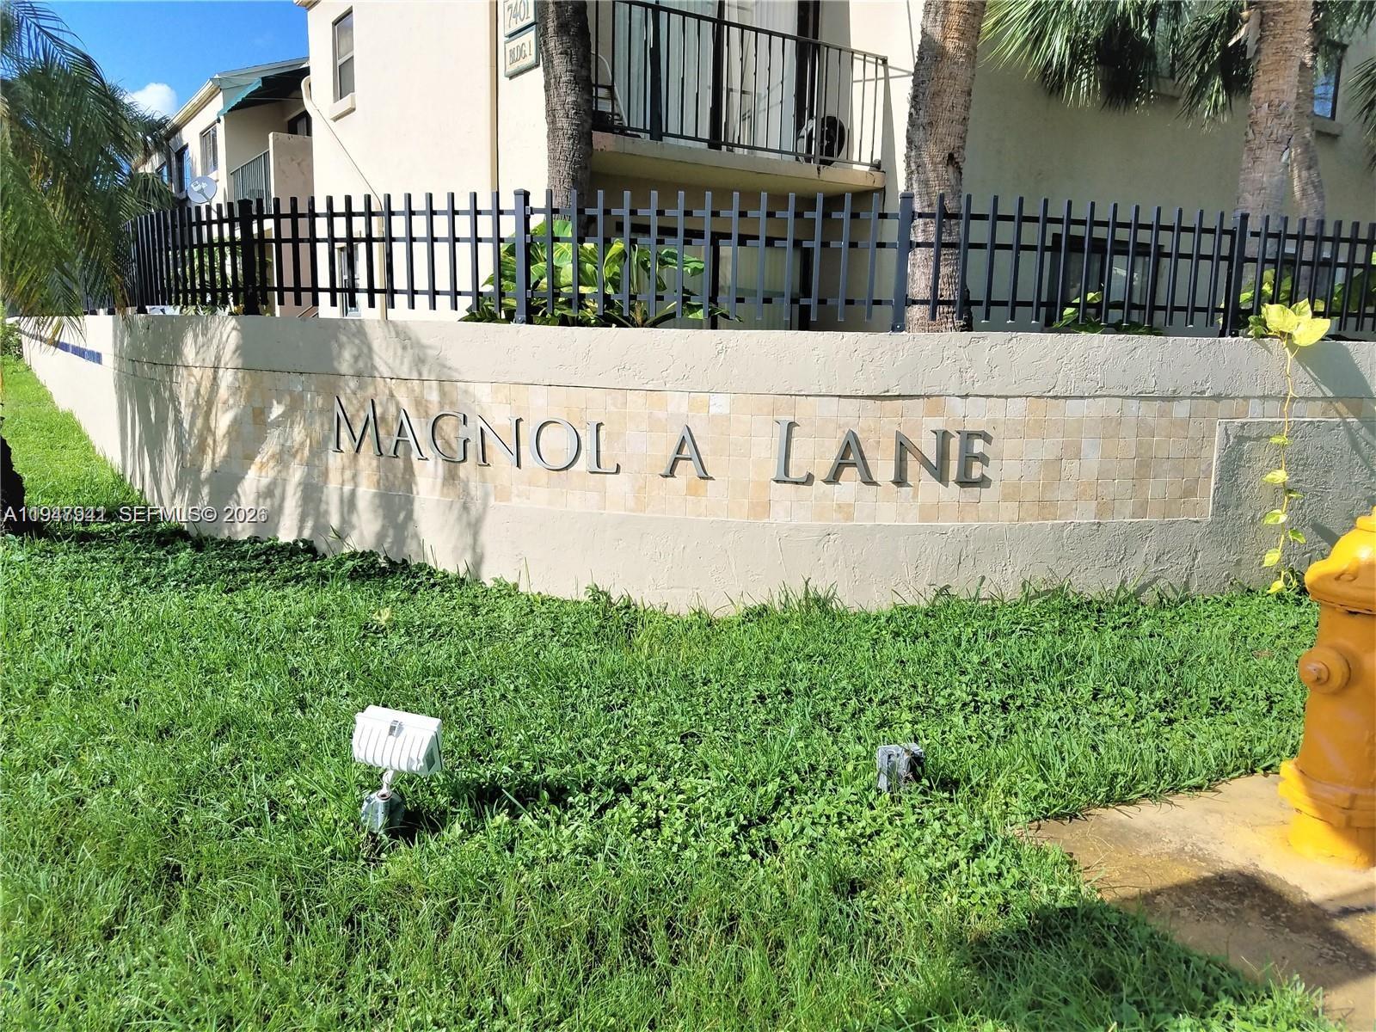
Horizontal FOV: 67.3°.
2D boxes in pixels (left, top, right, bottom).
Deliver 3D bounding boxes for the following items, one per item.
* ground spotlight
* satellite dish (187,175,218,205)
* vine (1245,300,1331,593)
[{"bbox_3d":[-0.759,0.667,2.700,0.215,0.310,0.155,5,12,19],"label":"ground spotlight"},{"bbox_3d":[-9.305,-6.244,19.800,0.550,0.560,0.380,2,-3,2],"label":"satellite dish"},{"bbox_3d":[3.096,-0.352,5.330,0.380,1.480,0.200,-3,12,-20],"label":"vine"}]

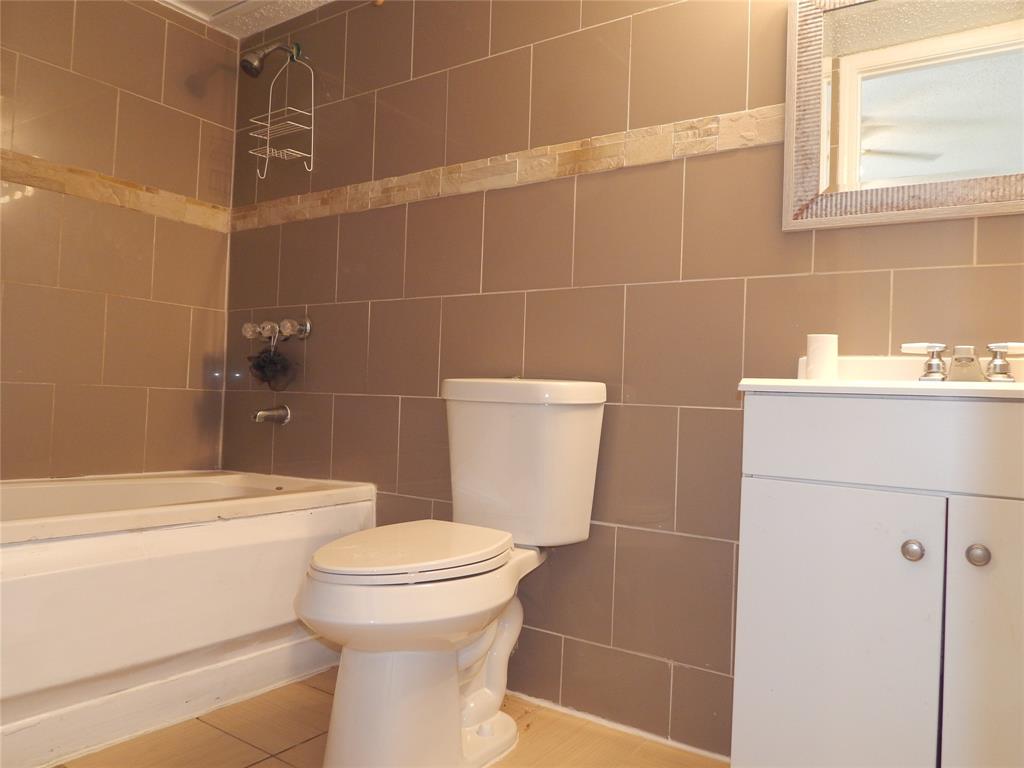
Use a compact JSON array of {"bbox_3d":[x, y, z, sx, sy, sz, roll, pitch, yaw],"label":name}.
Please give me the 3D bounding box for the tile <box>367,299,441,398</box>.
[{"bbox_3d":[-0.336,-0.112,2.308,0.300,0.300,0.010,1,-1,34],"label":"tile"}]

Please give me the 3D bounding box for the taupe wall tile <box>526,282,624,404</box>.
[{"bbox_3d":[0.159,-0.102,1.957,0.299,0.299,0.010,1,-2,34],"label":"taupe wall tile"}]

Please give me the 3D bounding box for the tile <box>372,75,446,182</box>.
[{"bbox_3d":[-0.318,-0.806,2.326,0.300,0.295,0.012,1,-1,35],"label":"tile"}]

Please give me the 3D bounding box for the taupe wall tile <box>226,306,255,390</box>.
[{"bbox_3d":[-1.026,-0.126,2.782,0.155,0.300,0.012,1,-1,35],"label":"taupe wall tile"}]

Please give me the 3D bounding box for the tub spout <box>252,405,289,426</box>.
[{"bbox_3d":[-0.840,0.105,2.566,0.065,0.070,0.118,1,-1,34],"label":"tub spout"}]

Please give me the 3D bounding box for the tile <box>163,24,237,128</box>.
[{"bbox_3d":[-1.143,-1.127,2.726,0.010,0.296,0.284,1,-1,36],"label":"tile"}]

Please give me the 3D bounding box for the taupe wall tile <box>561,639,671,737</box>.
[{"bbox_3d":[0.259,0.755,1.861,0.300,0.177,0.010,1,-1,34],"label":"taupe wall tile"}]

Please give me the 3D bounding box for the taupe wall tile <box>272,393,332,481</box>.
[{"bbox_3d":[-0.722,0.183,2.559,0.300,0.300,0.010,1,-1,34],"label":"taupe wall tile"}]

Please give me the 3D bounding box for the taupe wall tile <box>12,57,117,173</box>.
[{"bbox_3d":[-1.403,-0.838,2.333,0.010,0.292,0.299,1,-2,34],"label":"taupe wall tile"}]

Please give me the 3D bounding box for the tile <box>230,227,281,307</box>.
[{"bbox_3d":[-0.955,-0.426,2.747,0.302,0.297,0.012,1,-1,35],"label":"tile"}]

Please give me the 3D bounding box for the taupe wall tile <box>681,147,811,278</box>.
[{"bbox_3d":[0.544,-0.395,1.716,0.300,0.297,0.012,1,-1,35],"label":"taupe wall tile"}]

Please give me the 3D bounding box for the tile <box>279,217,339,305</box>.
[{"bbox_3d":[-0.704,-0.422,2.574,0.300,0.299,0.010,1,-1,34],"label":"tile"}]

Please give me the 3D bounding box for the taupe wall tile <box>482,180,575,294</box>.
[{"bbox_3d":[0.045,-0.405,2.059,0.300,0.297,0.012,1,-1,35],"label":"taupe wall tile"}]

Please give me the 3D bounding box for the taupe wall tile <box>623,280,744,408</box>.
[{"bbox_3d":[0.413,-0.096,1.793,0.300,0.300,0.012,1,-1,35],"label":"taupe wall tile"}]

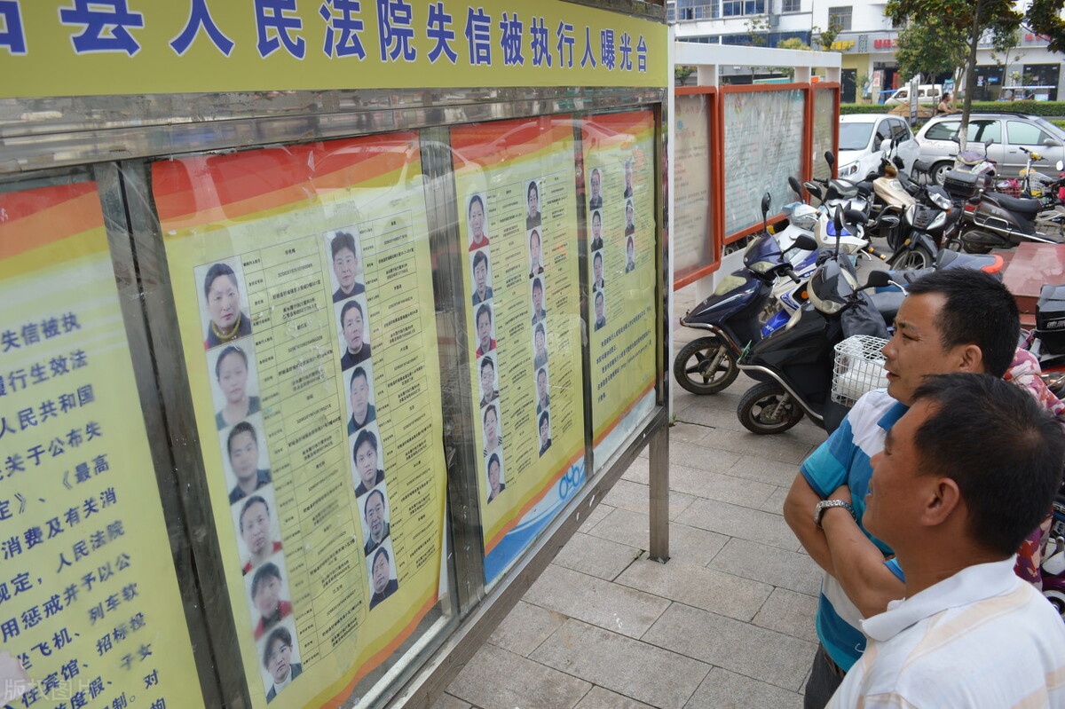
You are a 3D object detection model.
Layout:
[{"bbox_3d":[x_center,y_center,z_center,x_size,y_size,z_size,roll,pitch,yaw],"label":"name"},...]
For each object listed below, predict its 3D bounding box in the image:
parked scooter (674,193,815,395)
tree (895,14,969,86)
[{"bbox_3d":[1.760,-0.256,5.076,1.800,1.250,0.700,5,19,27],"label":"parked scooter"},{"bbox_3d":[20.888,-14.931,41.977,3.600,5.700,3.600,8,20,33],"label":"tree"}]

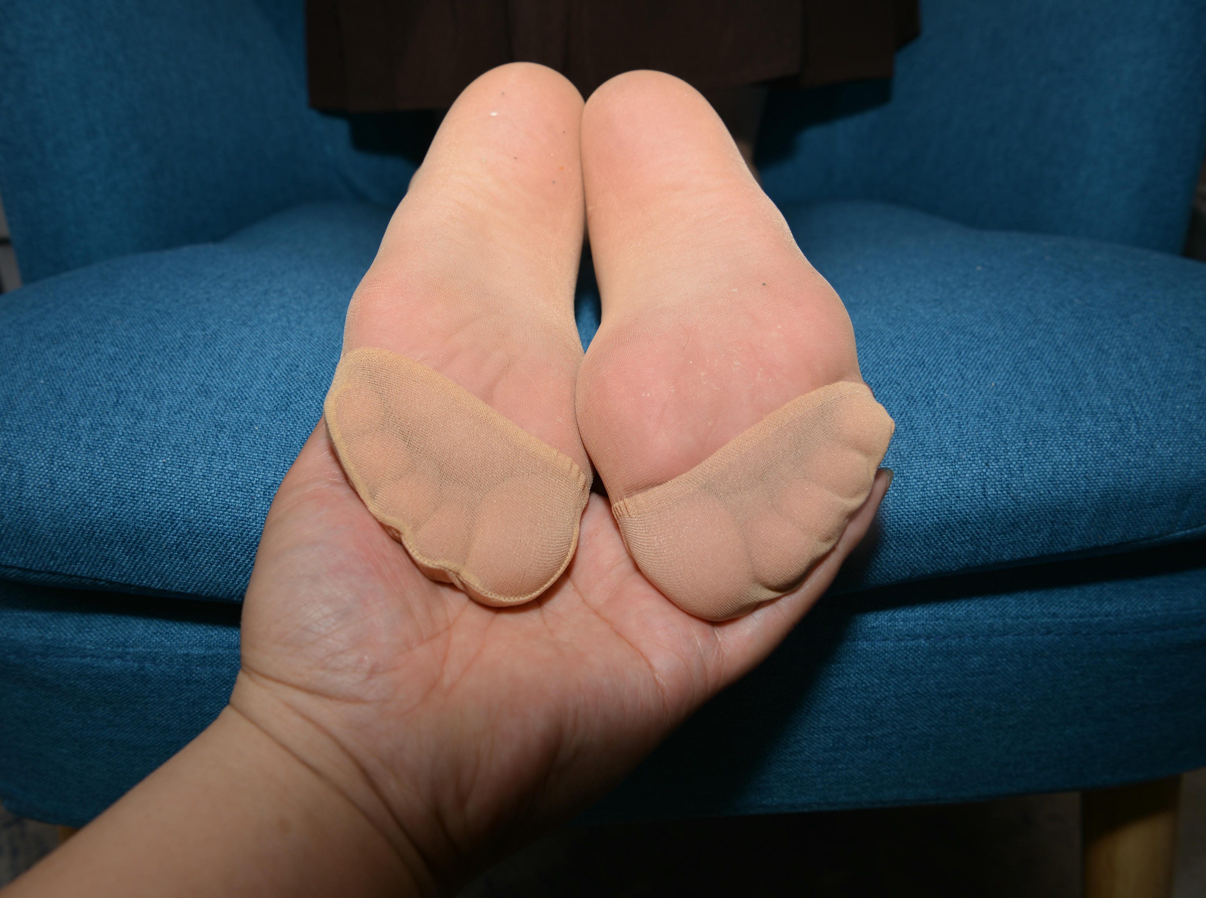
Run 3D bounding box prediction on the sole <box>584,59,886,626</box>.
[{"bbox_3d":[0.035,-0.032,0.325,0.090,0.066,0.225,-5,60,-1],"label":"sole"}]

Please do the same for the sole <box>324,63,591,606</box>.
[{"bbox_3d":[-0.043,-0.034,0.333,0.090,0.066,0.225,5,60,-5],"label":"sole"}]

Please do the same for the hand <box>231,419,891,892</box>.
[{"bbox_3d":[-0.003,0.033,0.257,0.175,0.055,0.115,-27,65,-20],"label":"hand"}]

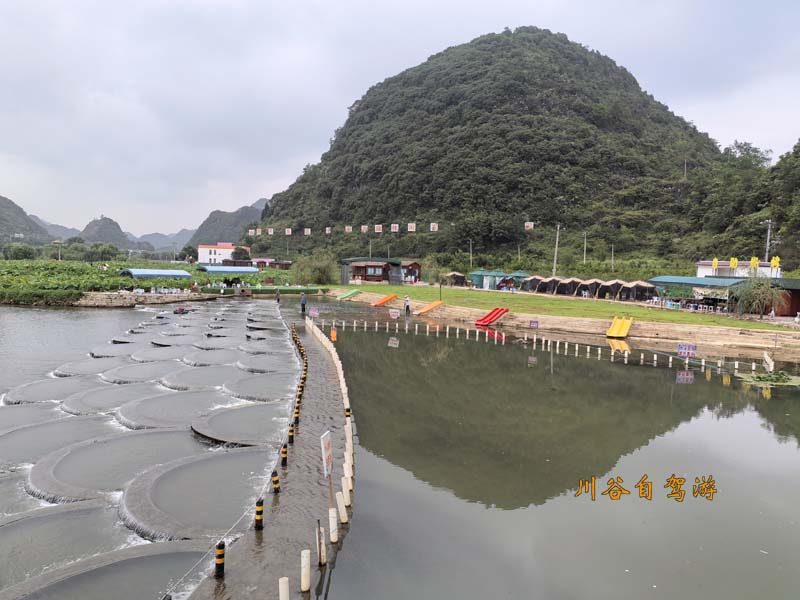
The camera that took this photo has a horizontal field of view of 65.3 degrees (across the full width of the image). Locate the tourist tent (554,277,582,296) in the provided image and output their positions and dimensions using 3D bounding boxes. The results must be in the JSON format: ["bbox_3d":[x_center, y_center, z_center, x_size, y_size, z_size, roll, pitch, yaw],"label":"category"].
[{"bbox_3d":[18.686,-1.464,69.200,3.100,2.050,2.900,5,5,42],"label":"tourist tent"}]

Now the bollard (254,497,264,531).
[{"bbox_3d":[-2.367,3.600,10.529,0.125,0.560,0.125,2,4,0],"label":"bollard"}]

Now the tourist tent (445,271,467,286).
[{"bbox_3d":[7.688,-2.905,85.576,2.450,2.000,2.400,4,4,30],"label":"tourist tent"}]

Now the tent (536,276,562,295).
[{"bbox_3d":[17.309,-1.758,72.204,2.500,2.000,2.600,-2,5,-44],"label":"tent"}]

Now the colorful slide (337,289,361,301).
[{"bbox_3d":[-5.688,-0.500,67.519,2.450,1.150,0.850,0,4,-28],"label":"colorful slide"}]

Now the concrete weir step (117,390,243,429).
[{"bbox_3d":[-6.252,3.383,18.690,4.100,0.300,4.800,2,3,-7],"label":"concrete weir step"}]

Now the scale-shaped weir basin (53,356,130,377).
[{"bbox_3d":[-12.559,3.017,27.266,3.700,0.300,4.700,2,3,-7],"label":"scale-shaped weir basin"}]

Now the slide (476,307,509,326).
[{"bbox_3d":[6.762,1.195,45.131,2.400,1.200,1.250,-1,4,-41],"label":"slide"}]

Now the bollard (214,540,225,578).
[{"bbox_3d":[-2.362,3.413,8.211,0.113,0.470,0.113,2,3,0],"label":"bollard"}]

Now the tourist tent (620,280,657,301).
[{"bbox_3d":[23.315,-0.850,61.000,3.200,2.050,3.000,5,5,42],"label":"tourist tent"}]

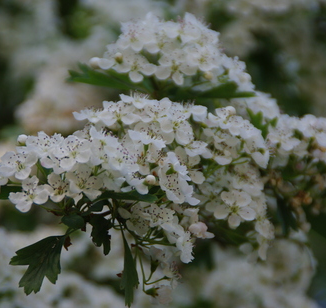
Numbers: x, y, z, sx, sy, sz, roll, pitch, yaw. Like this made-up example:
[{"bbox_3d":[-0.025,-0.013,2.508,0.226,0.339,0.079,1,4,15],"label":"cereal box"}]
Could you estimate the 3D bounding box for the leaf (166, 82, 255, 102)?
[{"bbox_3d":[0.019,-0.024,0.980,0.035,0.008,0.019,0,0,0],"label":"leaf"}]

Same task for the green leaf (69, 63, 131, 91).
[{"bbox_3d":[-0.024,-0.030,0.980,0.027,0.011,0.017,0,0,0],"label":"green leaf"}]

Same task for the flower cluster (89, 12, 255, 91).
[{"bbox_3d":[0.004,-0.040,0.985,0.066,0.031,0.050,0,0,0],"label":"flower cluster"}]

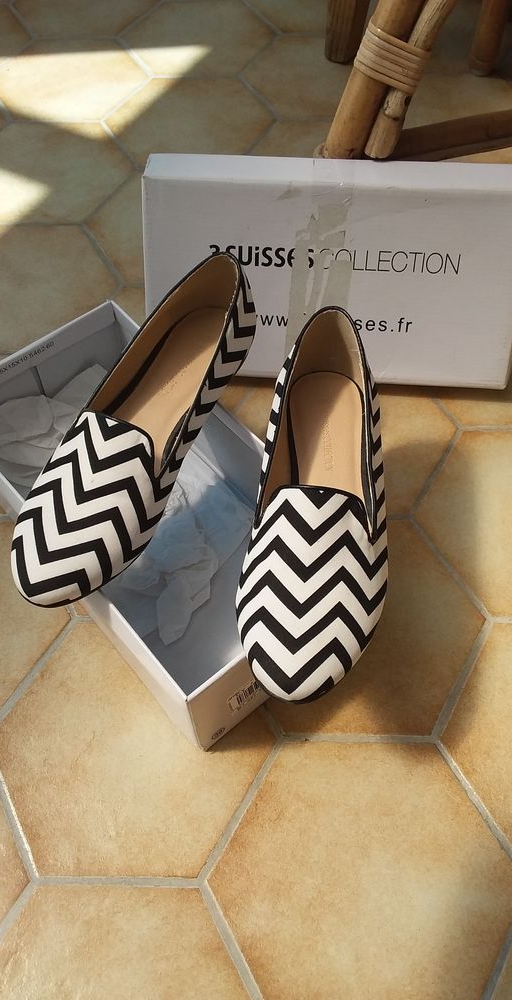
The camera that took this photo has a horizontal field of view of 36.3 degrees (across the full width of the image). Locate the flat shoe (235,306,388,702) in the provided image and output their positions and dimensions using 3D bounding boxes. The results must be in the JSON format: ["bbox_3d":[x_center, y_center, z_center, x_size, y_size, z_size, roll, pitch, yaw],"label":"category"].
[{"bbox_3d":[0.041,-0.005,0.495,0.091,0.071,0.262,5,59,5],"label":"flat shoe"}]

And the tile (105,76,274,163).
[{"bbox_3d":[-0.080,-0.453,0.940,0.208,0.010,0.178,0,59,1],"label":"tile"}]

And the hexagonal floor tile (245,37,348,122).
[{"bbox_3d":[0.083,-0.531,0.984,0.208,0.010,0.178,0,59,1],"label":"hexagonal floor tile"}]

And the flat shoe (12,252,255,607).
[{"bbox_3d":[-0.075,-0.050,0.521,0.091,0.071,0.262,23,67,14],"label":"flat shoe"}]

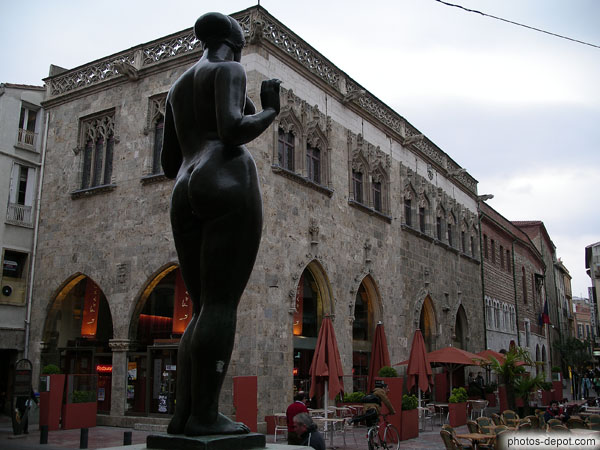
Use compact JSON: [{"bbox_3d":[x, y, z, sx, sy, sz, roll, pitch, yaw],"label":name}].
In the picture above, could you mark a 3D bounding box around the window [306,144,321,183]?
[{"bbox_3d":[0.433,-2.202,23.584,0.250,1.360,0.920,-8,-15,31],"label":"window"}]

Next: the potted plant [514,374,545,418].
[{"bbox_3d":[9.344,6.935,26.112,1.200,1.811,1.250,-8,-15,31],"label":"potted plant"}]

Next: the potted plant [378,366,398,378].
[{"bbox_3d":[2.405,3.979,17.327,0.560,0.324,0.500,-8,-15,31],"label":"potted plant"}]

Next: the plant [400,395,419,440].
[{"bbox_3d":[3.331,6.000,20.108,0.340,1.327,1.180,-8,-14,32],"label":"plant"}]

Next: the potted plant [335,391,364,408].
[{"bbox_3d":[1.783,6.427,22.636,0.650,1.100,1.150,-8,-15,31],"label":"potted plant"}]

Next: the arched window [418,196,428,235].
[{"bbox_3d":[6.709,-0.510,35.271,0.220,2.150,1.000,-8,-14,32],"label":"arched window"}]

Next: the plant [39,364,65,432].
[{"bbox_3d":[-8.758,6.125,22.832,0.560,2.243,0.560,-8,-14,32],"label":"plant"}]

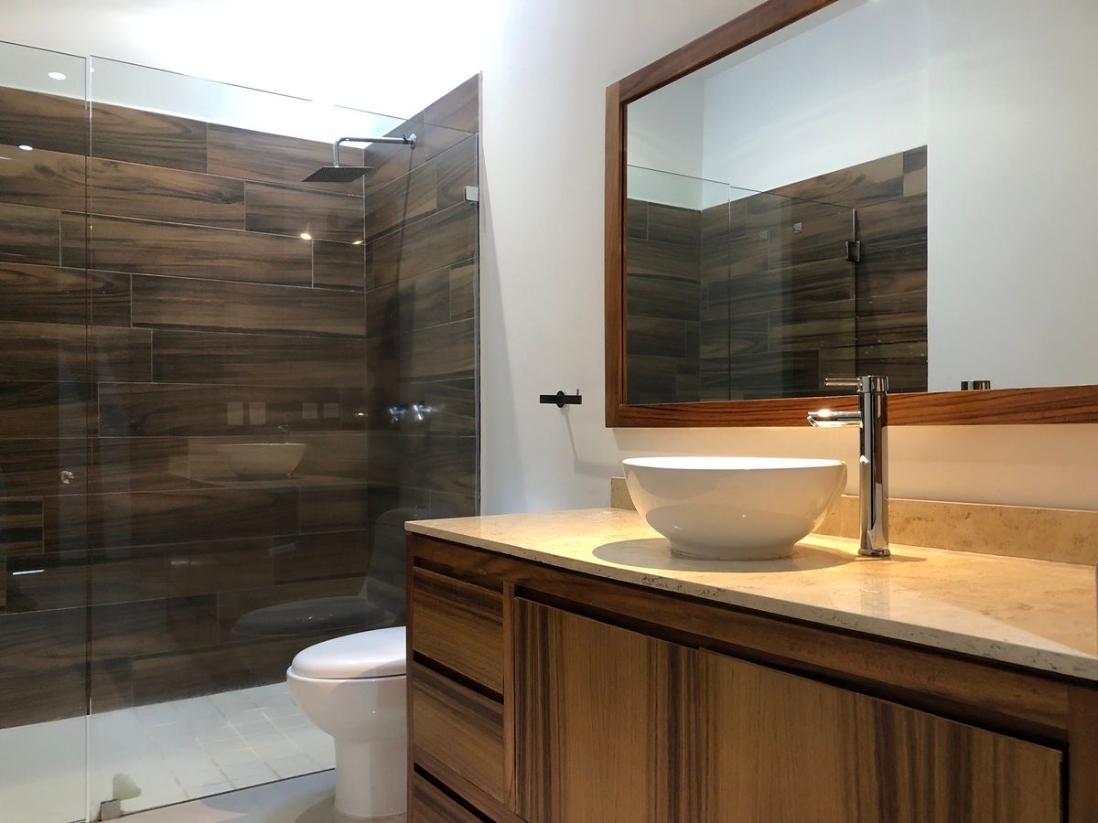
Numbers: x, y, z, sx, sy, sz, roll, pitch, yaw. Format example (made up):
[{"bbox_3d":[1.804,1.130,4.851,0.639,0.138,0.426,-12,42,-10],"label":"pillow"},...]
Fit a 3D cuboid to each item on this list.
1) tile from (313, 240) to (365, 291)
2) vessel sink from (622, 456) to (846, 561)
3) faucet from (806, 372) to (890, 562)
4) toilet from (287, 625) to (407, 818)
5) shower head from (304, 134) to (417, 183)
[{"bbox_3d":[-0.871,-0.605,3.687,0.224,0.201,0.010,0,-1,-34],"label":"tile"},{"bbox_3d":[0.319,0.167,1.549,0.388,0.154,0.388,0,-1,0],"label":"vessel sink"},{"bbox_3d":[0.510,0.091,1.509,0.139,0.301,0.052,0,-1,6],"label":"faucet"},{"bbox_3d":[-0.364,0.697,2.481,0.726,0.730,0.382,0,-1,-34],"label":"toilet"},{"bbox_3d":[-0.676,-0.943,3.245,0.402,0.224,0.206,0,-1,-34],"label":"shower head"}]

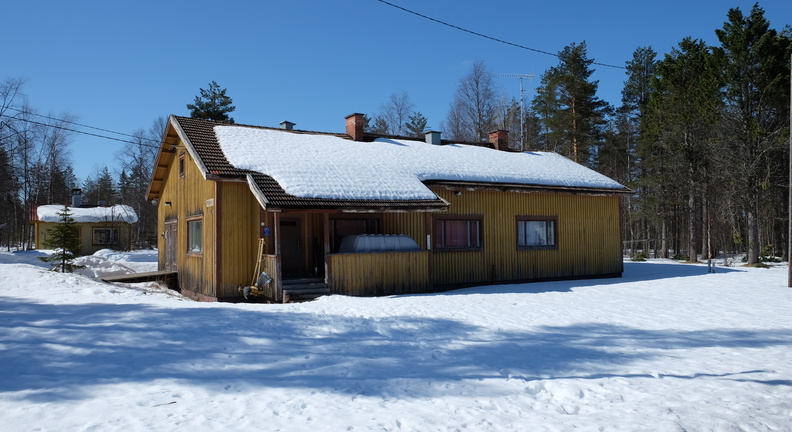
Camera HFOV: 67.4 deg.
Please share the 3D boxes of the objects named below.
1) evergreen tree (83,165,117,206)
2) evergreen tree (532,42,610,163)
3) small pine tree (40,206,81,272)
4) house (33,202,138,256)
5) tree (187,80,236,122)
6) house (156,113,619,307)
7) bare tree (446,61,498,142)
[{"bbox_3d":[-30.282,-0.696,61.060,3.500,8.811,3.500,0,-2,-26],"label":"evergreen tree"},{"bbox_3d":[12.693,-4.645,42.153,5.500,15.478,5.500,-1,-2,17],"label":"evergreen tree"},{"bbox_3d":[-15.180,1.108,26.985,1.900,3.083,1.900,0,-2,-29],"label":"small pine tree"},{"bbox_3d":[-23.994,0.962,45.397,7.100,4.100,5.800,0,-2,-33],"label":"house"},{"bbox_3d":[-13.299,-3.315,43.123,4.300,13.141,4.300,0,-2,-17],"label":"tree"},{"bbox_3d":[0.572,-0.631,28.159,21.108,7.248,12.312,0,-2,-32],"label":"house"},{"bbox_3d":[6.497,-4.711,48.160,4.600,15.927,4.600,-1,-2,8],"label":"bare tree"}]

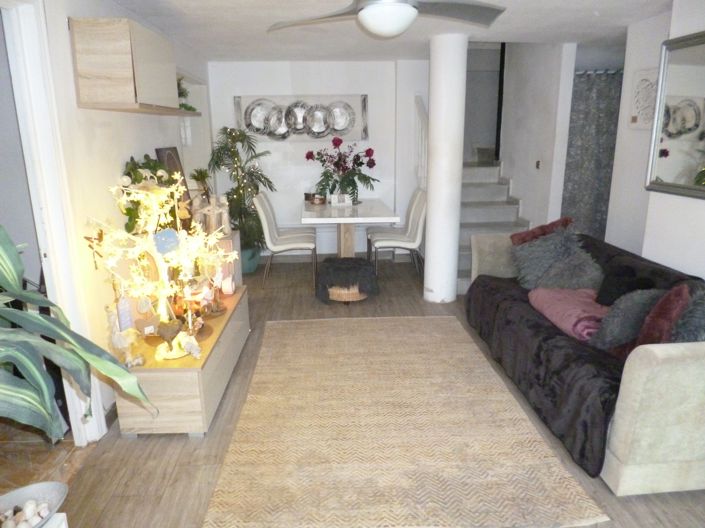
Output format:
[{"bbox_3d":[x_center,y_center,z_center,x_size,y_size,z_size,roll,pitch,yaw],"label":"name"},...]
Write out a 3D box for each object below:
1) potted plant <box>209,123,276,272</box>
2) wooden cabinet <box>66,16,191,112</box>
[{"bbox_3d":[-1.207,-0.807,5.423,0.643,1.339,0.581,-1,15,-2],"label":"potted plant"},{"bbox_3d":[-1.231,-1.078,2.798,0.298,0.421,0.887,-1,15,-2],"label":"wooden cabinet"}]

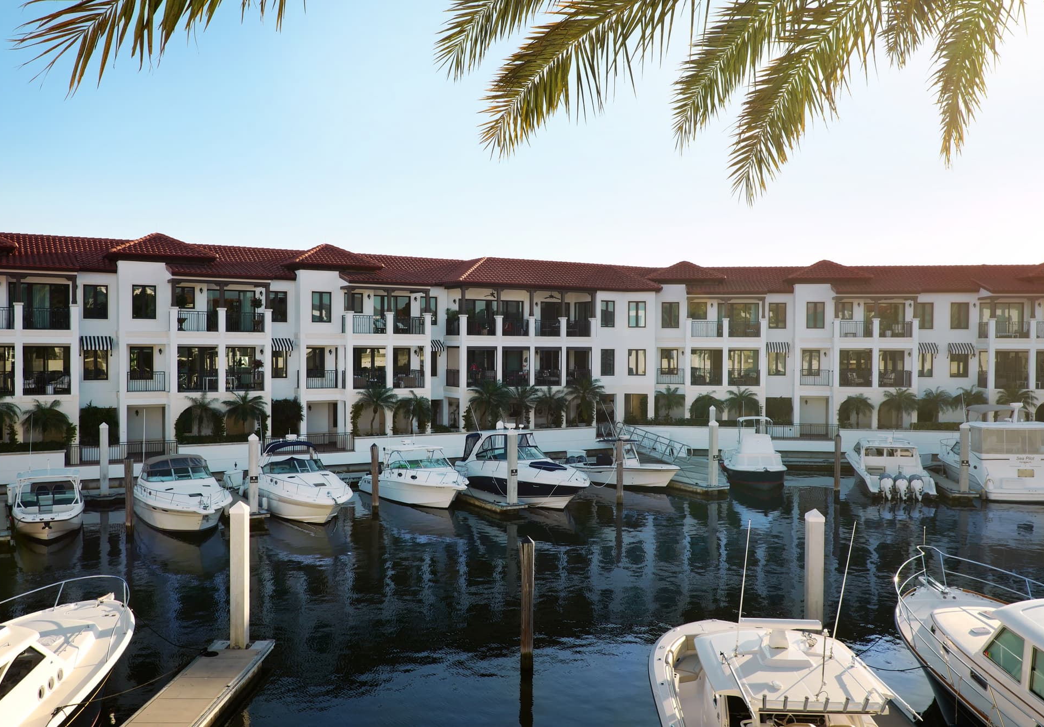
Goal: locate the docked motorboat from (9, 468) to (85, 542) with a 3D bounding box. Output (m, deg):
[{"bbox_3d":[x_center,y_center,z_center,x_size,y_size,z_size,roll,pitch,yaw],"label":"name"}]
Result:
[{"bbox_3d":[-19.157,5.469,36.773,2.550,2.400,7.700,0,1,-27],"label":"docked motorboat"}]

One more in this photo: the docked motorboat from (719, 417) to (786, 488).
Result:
[{"bbox_3d":[13.210,4.791,50.992,3.100,3.600,9.000,0,1,8],"label":"docked motorboat"}]

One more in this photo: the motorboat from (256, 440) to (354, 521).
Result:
[{"bbox_3d":[-9.883,5.006,40.196,3.100,3.300,8.900,0,1,-32],"label":"motorboat"}]

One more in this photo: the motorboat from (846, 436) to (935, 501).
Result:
[{"bbox_3d":[19.815,5.144,49.355,3.400,3.000,10.600,0,1,11],"label":"motorboat"}]

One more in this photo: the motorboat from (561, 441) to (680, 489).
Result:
[{"bbox_3d":[5.592,5.276,49.861,2.500,2.600,7.400,-1,1,-45],"label":"motorboat"}]

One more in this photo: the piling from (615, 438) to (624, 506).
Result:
[{"bbox_3d":[4.522,5.009,42.042,0.330,3.161,0.330,0,1,6],"label":"piling"}]

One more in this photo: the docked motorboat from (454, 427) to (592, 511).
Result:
[{"bbox_3d":[0.243,4.790,44.095,3.350,3.700,10.300,0,1,-29],"label":"docked motorboat"}]

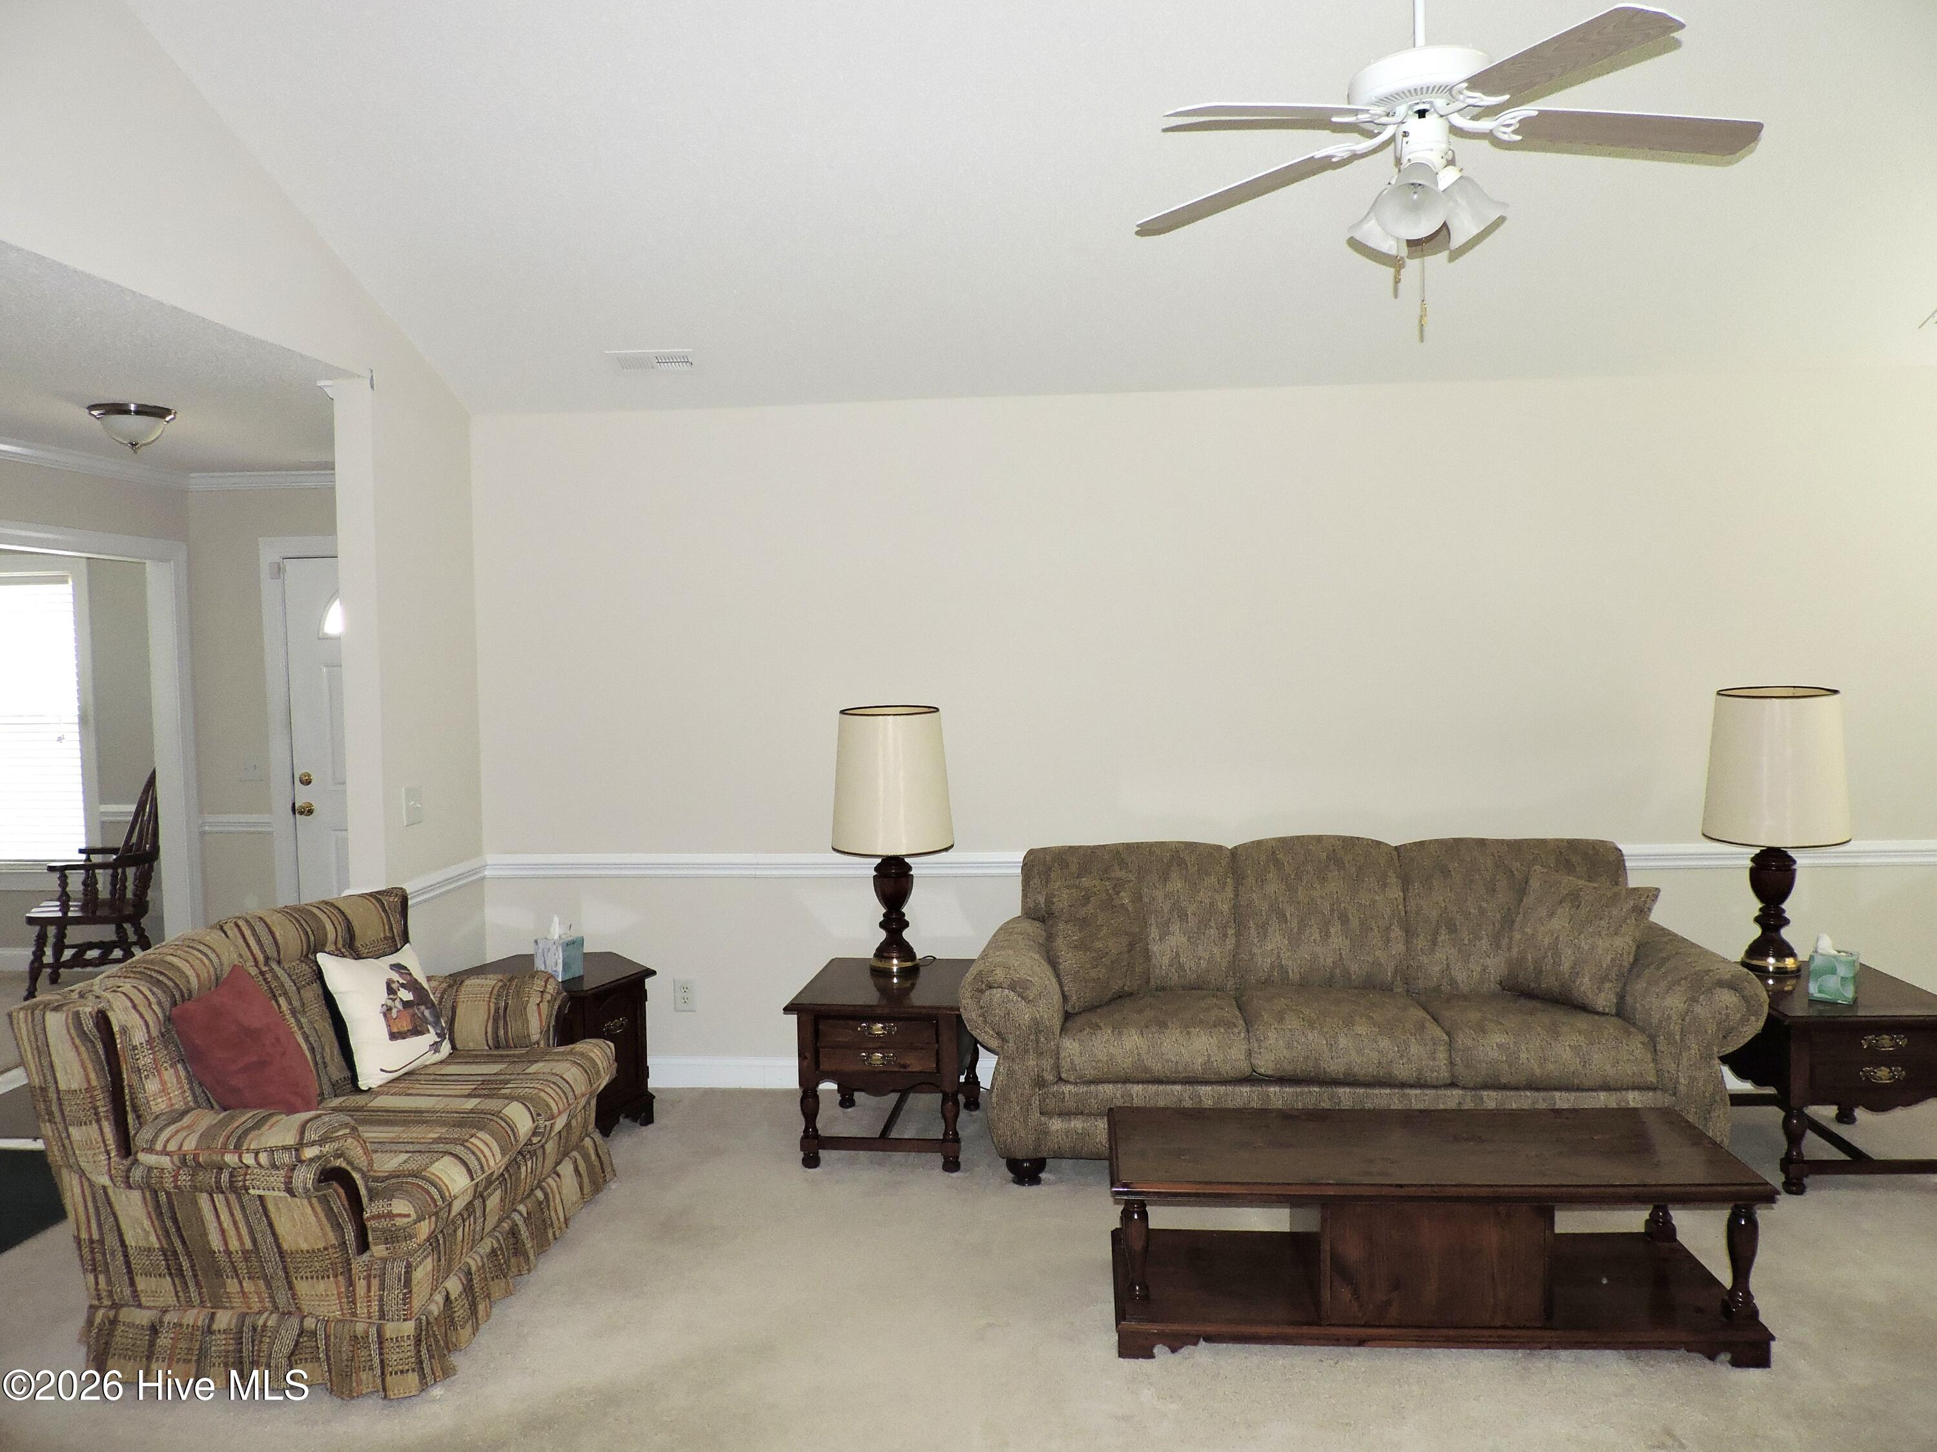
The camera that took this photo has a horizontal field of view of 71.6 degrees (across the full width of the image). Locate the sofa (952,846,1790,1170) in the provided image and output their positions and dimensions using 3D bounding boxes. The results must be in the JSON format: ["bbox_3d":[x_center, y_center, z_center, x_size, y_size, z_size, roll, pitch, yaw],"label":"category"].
[{"bbox_3d":[1.122,0.835,4.198,2.230,0.930,0.900,-1,3,4],"label":"sofa"}]

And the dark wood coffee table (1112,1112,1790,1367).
[{"bbox_3d":[1.042,1.181,3.161,1.410,0.390,0.515,-1,3,4],"label":"dark wood coffee table"}]

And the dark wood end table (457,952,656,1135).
[{"bbox_3d":[-1.403,1.085,4.532,0.600,0.512,0.645,1,4,27],"label":"dark wood end table"}]

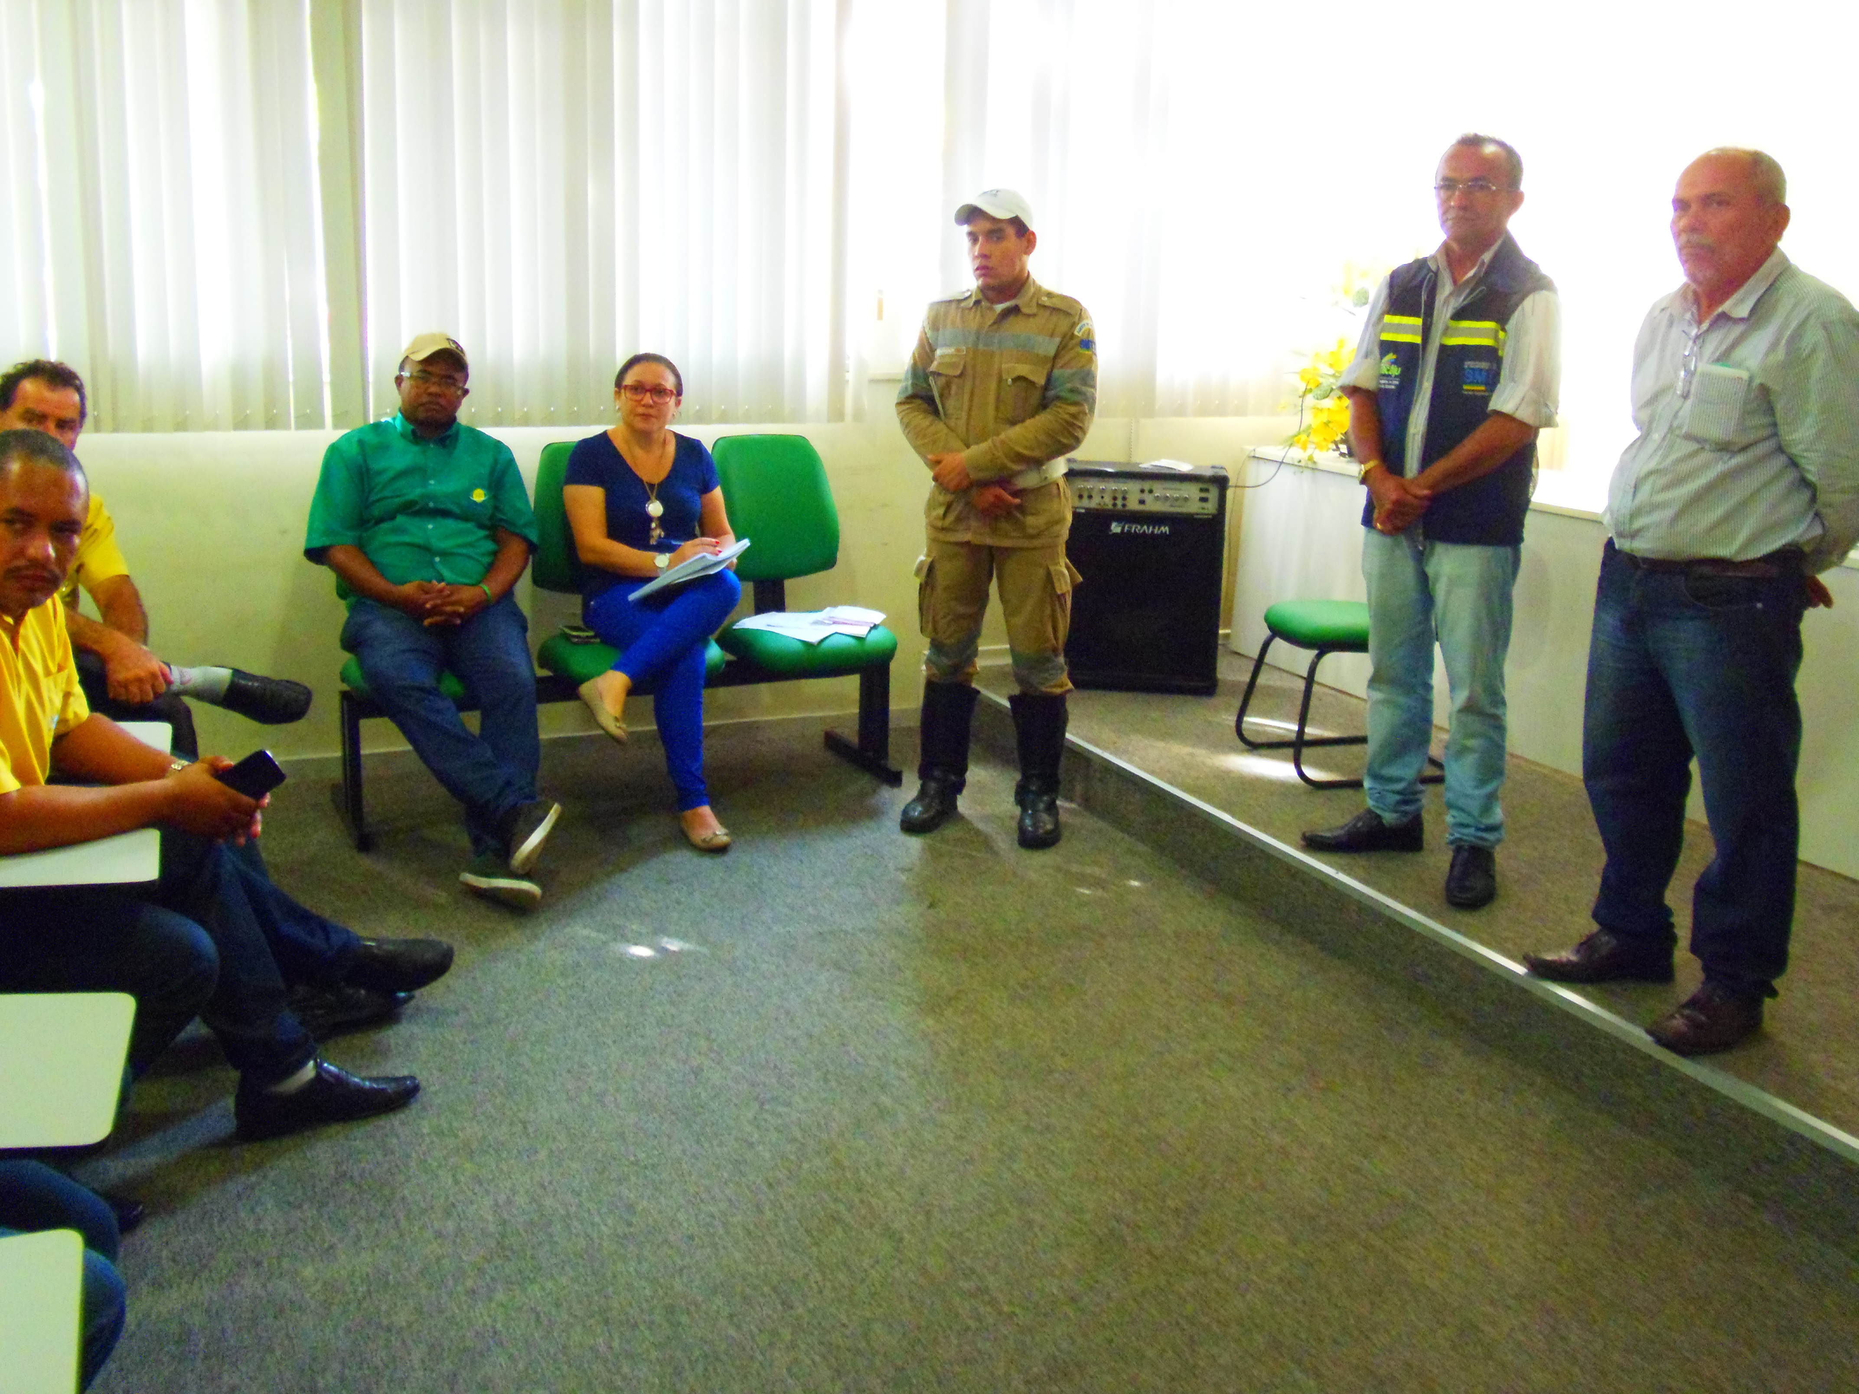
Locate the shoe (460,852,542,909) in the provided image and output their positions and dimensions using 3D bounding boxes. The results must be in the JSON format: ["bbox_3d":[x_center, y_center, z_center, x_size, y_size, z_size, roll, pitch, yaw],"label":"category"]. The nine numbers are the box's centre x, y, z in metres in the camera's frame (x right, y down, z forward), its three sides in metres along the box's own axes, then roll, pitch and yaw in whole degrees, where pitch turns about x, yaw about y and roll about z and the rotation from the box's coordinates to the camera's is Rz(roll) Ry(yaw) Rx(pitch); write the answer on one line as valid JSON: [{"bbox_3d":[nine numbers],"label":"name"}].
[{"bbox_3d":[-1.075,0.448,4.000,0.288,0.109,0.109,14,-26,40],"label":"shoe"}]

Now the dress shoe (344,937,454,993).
[{"bbox_3d":[-1.147,0.527,3.376,0.298,0.119,0.109,-7,17,-30],"label":"dress shoe"}]

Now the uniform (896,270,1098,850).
[{"bbox_3d":[0.183,-0.398,4.538,0.576,1.560,0.427,5,15,13],"label":"uniform"}]

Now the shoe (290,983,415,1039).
[{"bbox_3d":[-1.240,0.614,3.355,0.298,0.104,0.109,-8,17,-33],"label":"shoe"}]

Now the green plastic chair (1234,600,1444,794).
[{"bbox_3d":[1.254,-0.223,4.574,0.596,0.854,0.477,-2,15,-13],"label":"green plastic chair"}]

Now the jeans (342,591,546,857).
[{"bbox_3d":[-1.345,0.022,4.493,0.517,0.596,0.854,-6,16,-29],"label":"jeans"}]

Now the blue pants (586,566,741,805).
[{"bbox_3d":[-0.765,-0.058,4.769,0.407,0.616,0.755,-8,17,-33],"label":"blue pants"}]

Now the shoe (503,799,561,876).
[{"bbox_3d":[-1.059,0.349,4.123,0.109,0.109,0.288,31,30,-6],"label":"shoe"}]

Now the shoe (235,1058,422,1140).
[{"bbox_3d":[-1.120,0.704,2.989,0.318,0.119,0.109,-7,17,-31],"label":"shoe"}]

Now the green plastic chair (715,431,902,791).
[{"bbox_3d":[-0.438,-0.269,5.093,0.546,1.003,0.646,-5,16,-24],"label":"green plastic chair"}]

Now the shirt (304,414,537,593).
[{"bbox_3d":[-1.435,-0.531,4.539,0.636,0.546,0.358,-6,16,-27],"label":"shirt"}]

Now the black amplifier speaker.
[{"bbox_3d":[0.714,-0.414,5.506,0.546,0.735,0.358,3,14,4],"label":"black amplifier speaker"}]

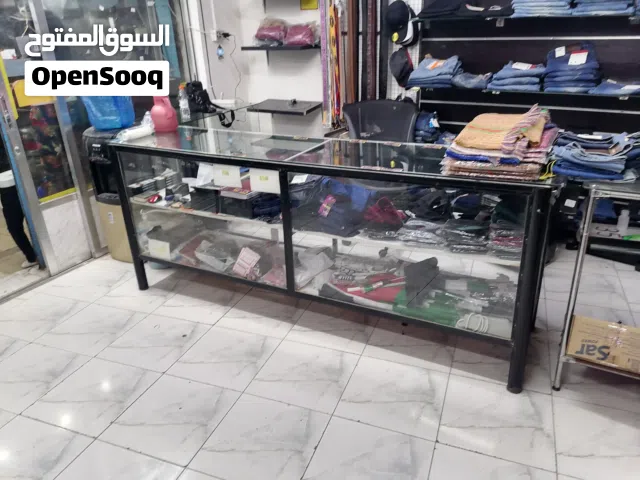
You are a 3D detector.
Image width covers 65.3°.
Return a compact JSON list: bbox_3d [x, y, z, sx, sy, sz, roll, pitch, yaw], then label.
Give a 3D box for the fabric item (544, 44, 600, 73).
[{"bbox_3d":[1.597,-1.150,3.157,0.270,0.155,0.270,15,28,36],"label":"fabric item"}]

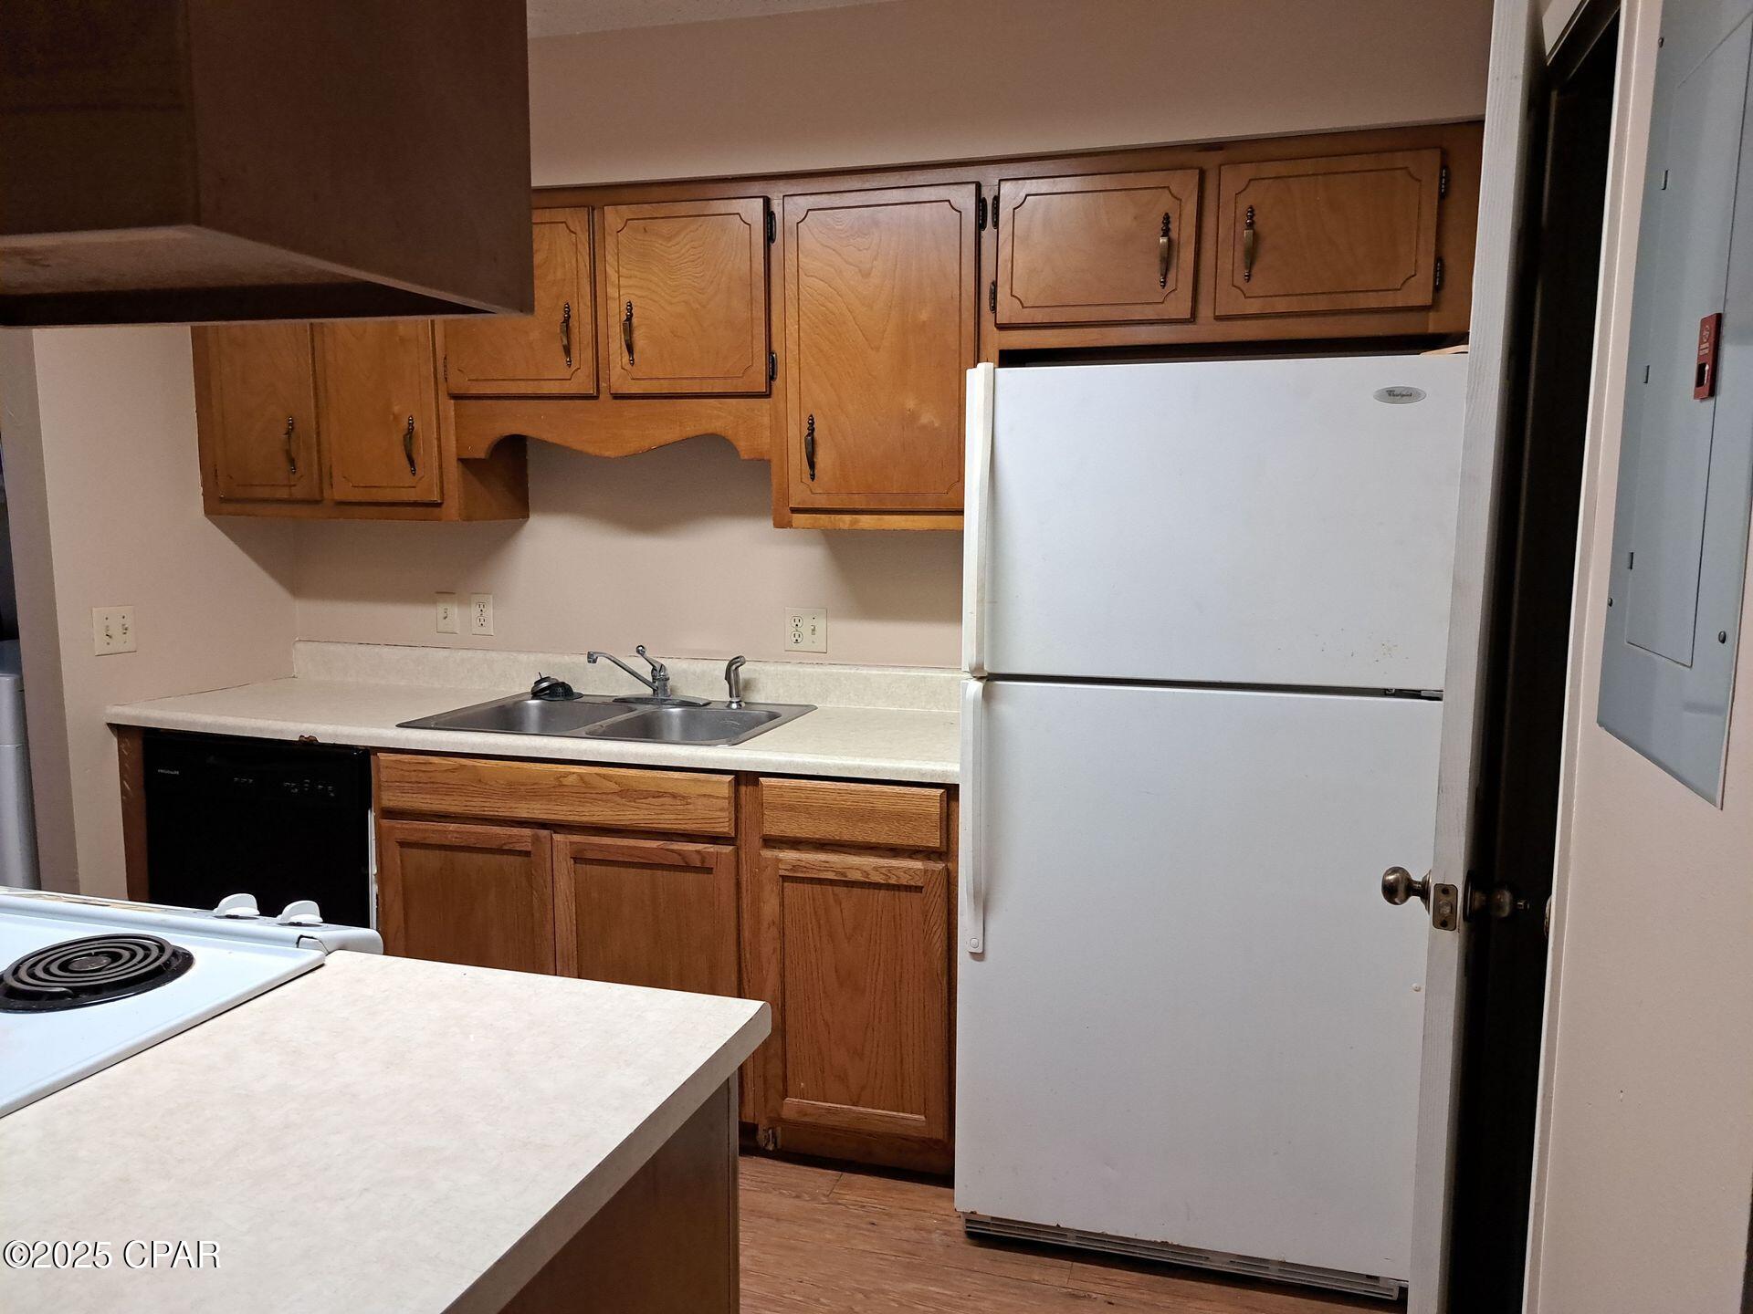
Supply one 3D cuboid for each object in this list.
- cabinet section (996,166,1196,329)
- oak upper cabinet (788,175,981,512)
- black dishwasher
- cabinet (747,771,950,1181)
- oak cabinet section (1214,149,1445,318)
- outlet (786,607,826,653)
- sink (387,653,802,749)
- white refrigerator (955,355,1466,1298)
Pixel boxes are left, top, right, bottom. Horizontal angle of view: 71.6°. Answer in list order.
[{"bbox_3d":[0.490,-0.841,2.614,0.399,0.296,0.325,2,7,16],"label":"cabinet section"},{"bbox_3d":[0.050,-0.670,2.744,0.466,0.723,0.338,2,7,15],"label":"oak upper cabinet"},{"bbox_3d":[-1.358,0.580,3.115,0.618,0.865,0.615,2,7,15],"label":"black dishwasher"},{"bbox_3d":[0.032,0.630,2.748,0.459,0.867,0.627,2,7,15],"label":"cabinet"},{"bbox_3d":[0.909,-0.828,2.492,0.398,0.290,0.325,2,7,16],"label":"oak cabinet section"},{"bbox_3d":[-0.177,-0.067,3.048,0.112,0.114,0.010,2,7,15],"label":"outlet"},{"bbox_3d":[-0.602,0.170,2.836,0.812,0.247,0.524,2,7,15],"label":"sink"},{"bbox_3d":[0.623,0.295,2.406,0.783,1.653,0.791,2,7,15],"label":"white refrigerator"}]

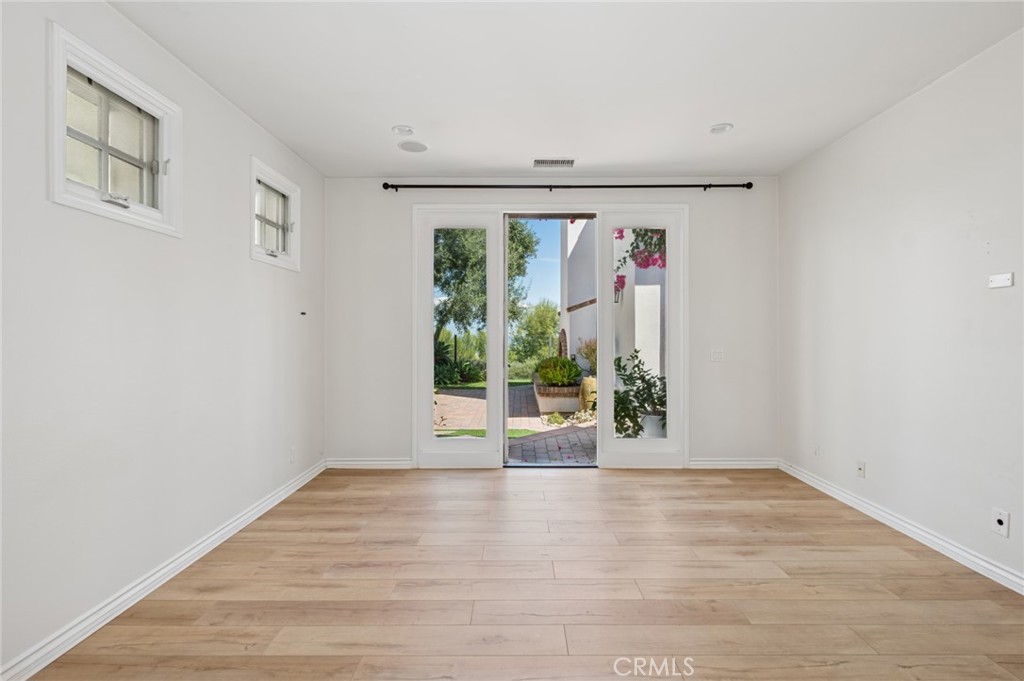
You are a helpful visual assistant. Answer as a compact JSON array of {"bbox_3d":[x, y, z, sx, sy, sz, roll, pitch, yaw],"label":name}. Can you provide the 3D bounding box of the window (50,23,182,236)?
[{"bbox_3d":[-1.806,-0.894,2.097,0.100,0.705,0.701,0,1,1],"label":"window"}]

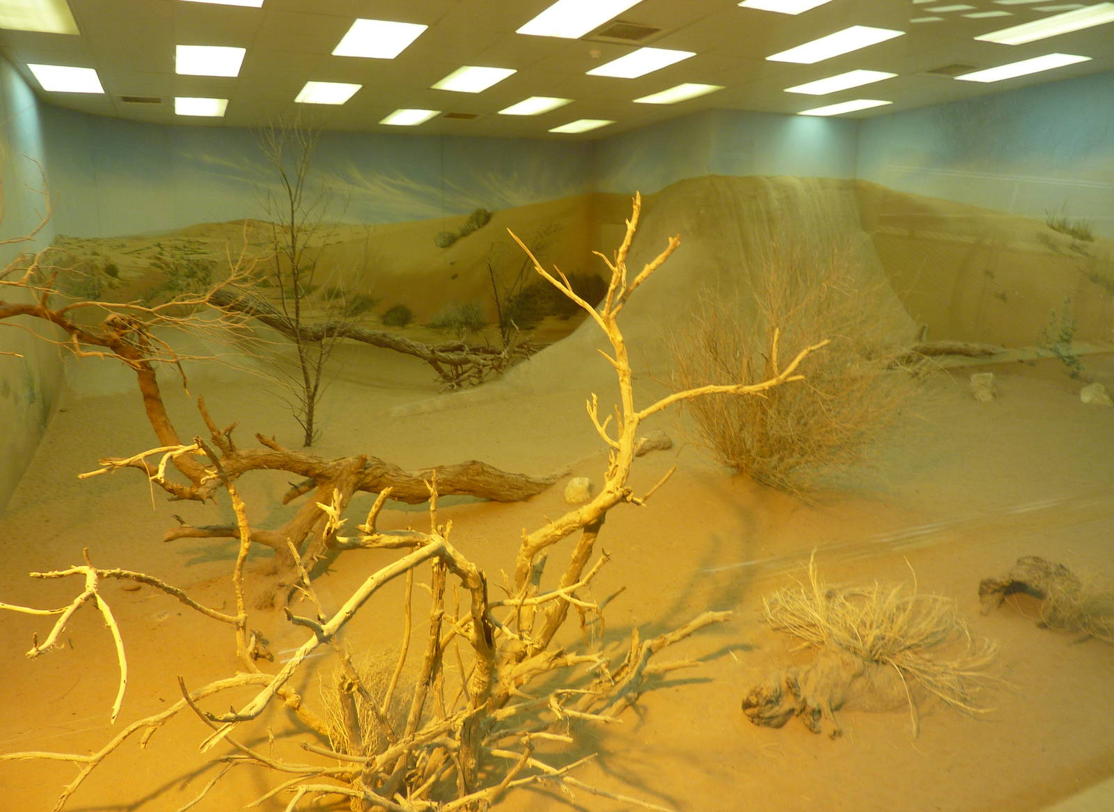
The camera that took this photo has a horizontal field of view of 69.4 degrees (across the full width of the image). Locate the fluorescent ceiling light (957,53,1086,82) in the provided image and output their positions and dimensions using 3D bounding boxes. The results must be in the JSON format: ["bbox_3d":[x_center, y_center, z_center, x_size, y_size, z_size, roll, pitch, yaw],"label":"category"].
[{"bbox_3d":[4.548,-3.330,7.899,0.570,0.070,1.160,-6,12,-24],"label":"fluorescent ceiling light"}]

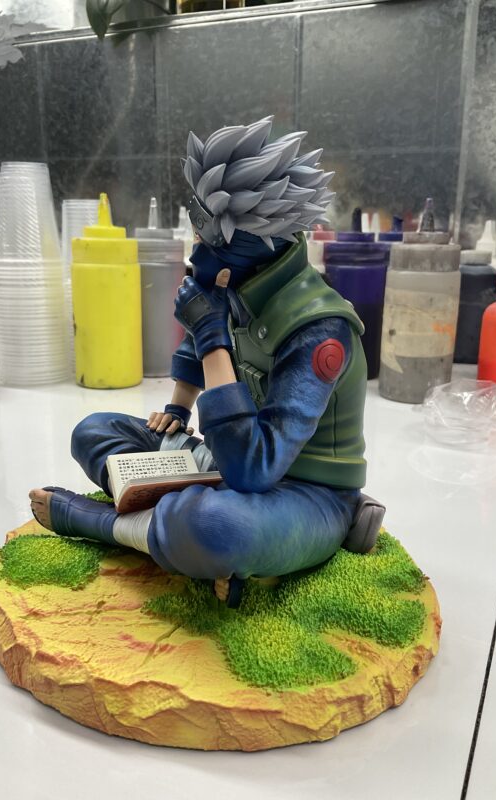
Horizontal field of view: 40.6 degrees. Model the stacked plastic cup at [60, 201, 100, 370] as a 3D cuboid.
[{"bbox_3d":[-0.192,-0.137,0.808,0.074,0.201,0.074,-3,14,-13],"label":"stacked plastic cup"}]

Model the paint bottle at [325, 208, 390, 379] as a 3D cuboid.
[{"bbox_3d":[0.127,-0.126,0.790,0.071,0.193,0.071,3,14,9],"label":"paint bottle"}]

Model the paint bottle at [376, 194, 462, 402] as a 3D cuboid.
[{"bbox_3d":[0.176,-0.102,0.683,0.074,0.199,0.074,4,14,14],"label":"paint bottle"}]

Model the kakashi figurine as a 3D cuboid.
[{"bbox_3d":[-0.018,-0.021,0.292,0.154,0.186,0.123,-3,14,-15],"label":"kakashi figurine"}]

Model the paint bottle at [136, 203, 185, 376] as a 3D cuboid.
[{"bbox_3d":[-0.107,-0.133,0.792,0.072,0.202,0.072,-1,14,-7],"label":"paint bottle"}]

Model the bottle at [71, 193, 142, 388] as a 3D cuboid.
[{"bbox_3d":[-0.157,-0.121,0.736,0.075,0.204,0.075,-2,14,-12],"label":"bottle"}]

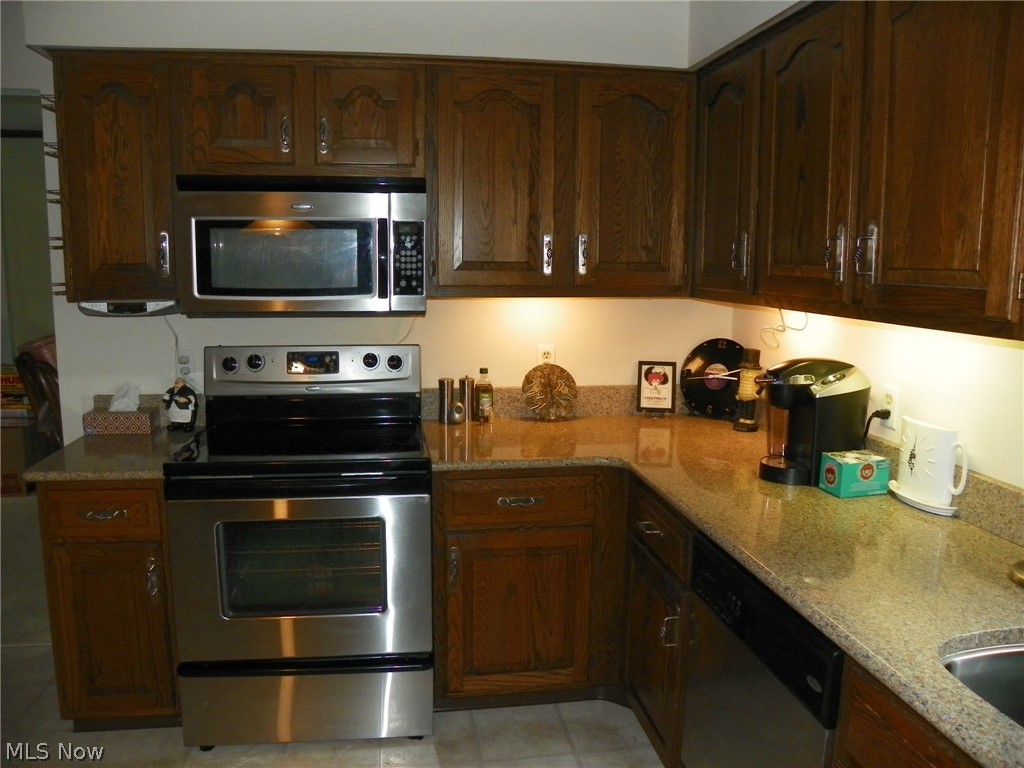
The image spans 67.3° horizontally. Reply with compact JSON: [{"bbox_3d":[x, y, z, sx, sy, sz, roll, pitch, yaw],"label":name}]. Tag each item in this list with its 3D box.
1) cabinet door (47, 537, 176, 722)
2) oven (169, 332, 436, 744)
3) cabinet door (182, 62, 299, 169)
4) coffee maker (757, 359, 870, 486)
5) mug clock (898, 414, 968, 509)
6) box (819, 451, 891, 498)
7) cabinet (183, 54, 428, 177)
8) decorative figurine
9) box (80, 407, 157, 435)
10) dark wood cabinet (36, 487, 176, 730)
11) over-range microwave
[{"bbox_3d":[-1.210,0.753,2.338,0.328,0.570,0.025,-1,9,-9],"label":"cabinet door"},{"bbox_3d":[-0.653,0.476,2.534,0.758,1.165,0.645,-1,9,-8],"label":"oven"},{"bbox_3d":[-0.850,-0.848,2.429,0.338,0.314,0.025,-1,9,-9],"label":"cabinet door"},{"bbox_3d":[0.802,0.089,2.114,0.310,0.325,0.215,-2,9,-18],"label":"coffee maker"},{"bbox_3d":[1.028,0.204,1.948,0.066,0.208,0.270,-1,9,-9],"label":"mug clock"},{"bbox_3d":[0.925,0.242,2.072,0.149,0.094,0.108,-1,9,-9],"label":"box"},{"bbox_3d":[-0.685,-0.872,2.620,0.758,0.380,0.340,-1,9,-9],"label":"cabinet"},{"bbox_3d":[-1.141,0.069,2.637,0.100,0.184,0.085,1,9,7],"label":"decorative figurine"},{"bbox_3d":[-1.395,0.133,2.759,0.240,0.075,0.122,-1,9,-6],"label":"box"},{"bbox_3d":[-1.192,0.627,2.506,0.360,0.835,0.620,-1,9,-8],"label":"dark wood cabinet"},{"bbox_3d":[-0.669,-0.448,2.541,0.755,0.422,0.385,-1,9,-8],"label":"over-range microwave"}]

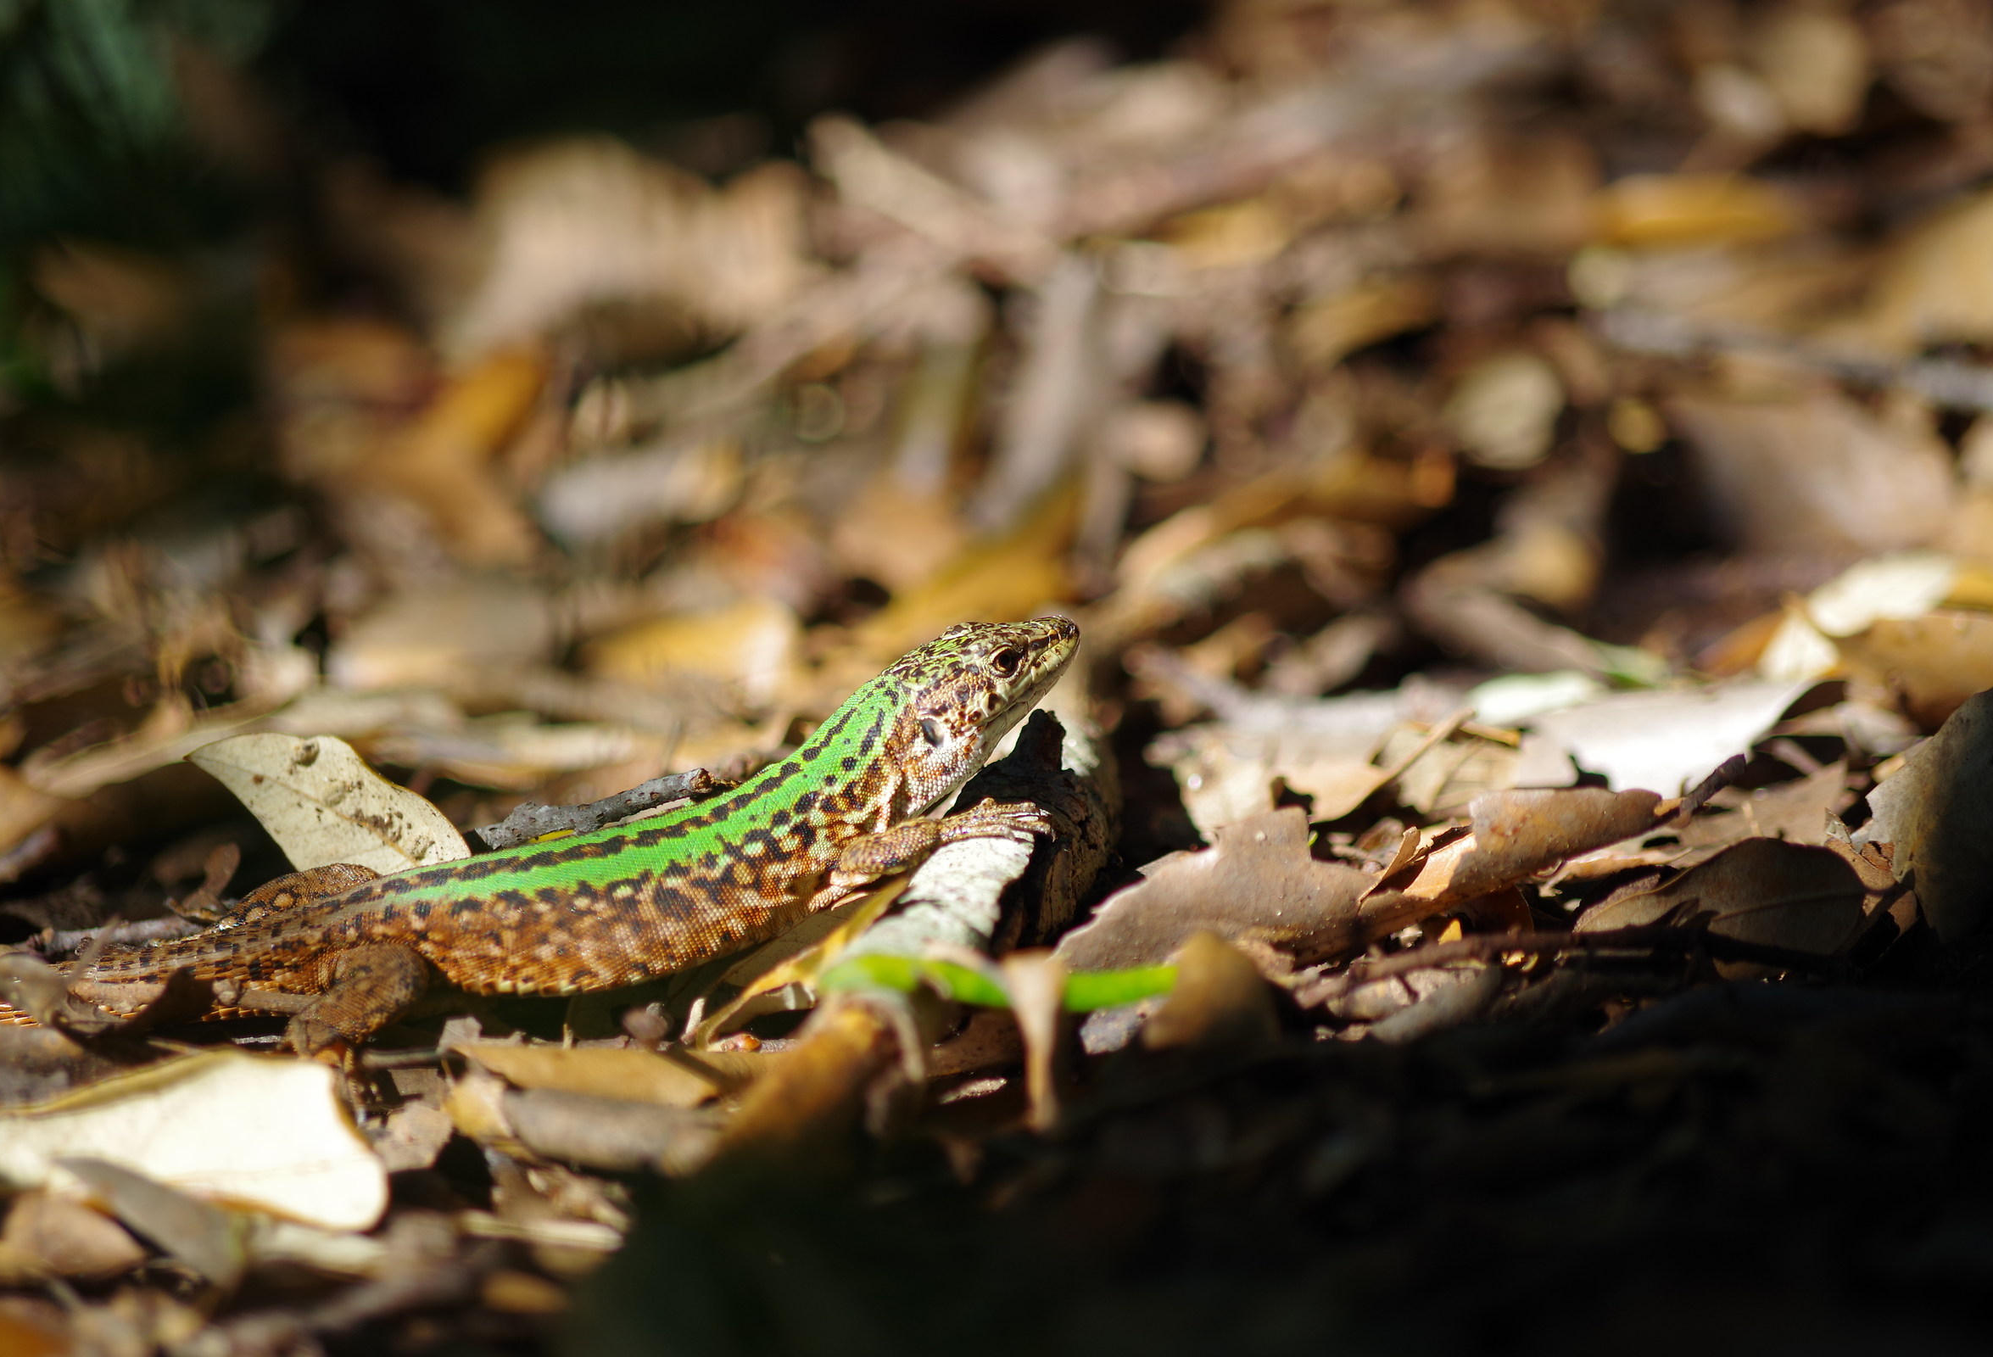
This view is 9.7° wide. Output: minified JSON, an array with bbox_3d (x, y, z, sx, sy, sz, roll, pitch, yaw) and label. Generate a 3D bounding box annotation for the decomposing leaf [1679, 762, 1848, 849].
[{"bbox_3d":[0.067,0.011,1.016,0.016,0.003,0.011,-7,23,3],"label":"decomposing leaf"}]

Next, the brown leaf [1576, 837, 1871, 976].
[{"bbox_3d":[0.061,0.019,0.986,0.024,0.004,0.012,-3,50,4],"label":"brown leaf"}]

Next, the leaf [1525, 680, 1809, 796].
[{"bbox_3d":[0.059,0.005,1.037,0.025,0.004,0.013,-7,27,4],"label":"leaf"}]

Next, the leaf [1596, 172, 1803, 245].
[{"bbox_3d":[0.074,-0.050,1.243,0.022,0.004,0.015,0,25,0],"label":"leaf"}]

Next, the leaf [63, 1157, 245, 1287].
[{"bbox_3d":[-0.065,0.042,0.901,0.015,0.003,0.009,25,41,28],"label":"leaf"}]

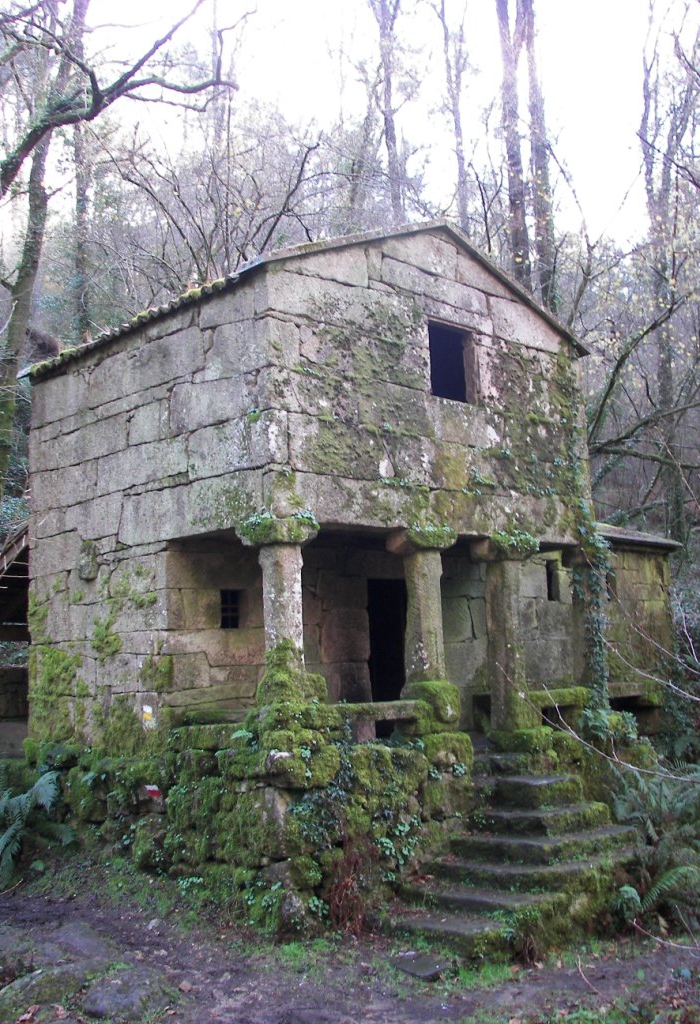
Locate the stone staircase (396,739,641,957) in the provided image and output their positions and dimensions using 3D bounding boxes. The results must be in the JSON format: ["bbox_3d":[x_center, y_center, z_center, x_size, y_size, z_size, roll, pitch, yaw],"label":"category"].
[{"bbox_3d":[1.205,2.821,9.293,2.432,1.343,1.726,5,-10,-42],"label":"stone staircase"}]

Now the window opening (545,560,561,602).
[{"bbox_3d":[2.561,0.921,13.936,0.253,0.535,0.220,5,-10,-42],"label":"window opening"}]

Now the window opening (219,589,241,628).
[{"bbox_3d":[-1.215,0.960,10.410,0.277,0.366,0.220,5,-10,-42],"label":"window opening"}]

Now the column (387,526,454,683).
[{"bbox_3d":[0.689,0.888,10.043,0.455,1.480,0.455,5,-10,-42],"label":"column"}]

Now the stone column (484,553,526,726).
[{"bbox_3d":[1.566,1.323,10.791,0.290,1.736,0.290,5,-10,-42],"label":"stone column"}]

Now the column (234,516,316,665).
[{"bbox_3d":[-0.591,0.656,8.887,0.485,1.219,0.485,5,-10,-42],"label":"column"}]

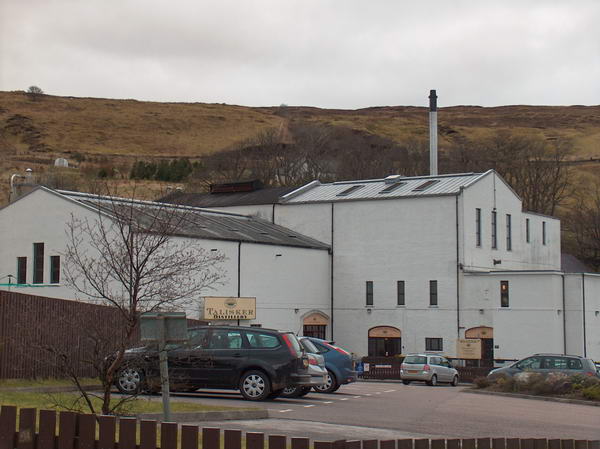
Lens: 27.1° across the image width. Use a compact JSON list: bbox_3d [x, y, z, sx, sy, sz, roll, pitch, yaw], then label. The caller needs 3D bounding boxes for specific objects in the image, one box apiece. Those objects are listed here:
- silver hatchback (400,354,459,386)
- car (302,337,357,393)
[{"bbox_3d":[7.083,7.840,67.000,1.800,1.640,4.450,-2,-7,31],"label":"silver hatchback"},{"bbox_3d":[-0.605,3.787,34.100,4.340,1.490,1.840,1,-6,7],"label":"car"}]

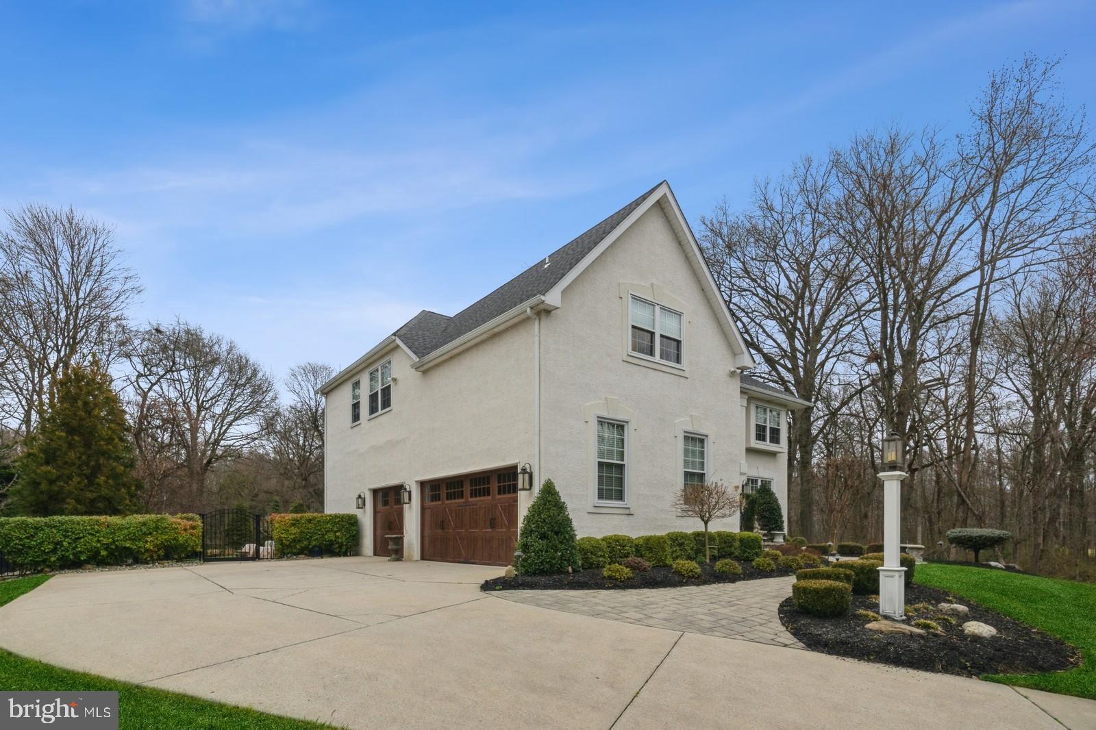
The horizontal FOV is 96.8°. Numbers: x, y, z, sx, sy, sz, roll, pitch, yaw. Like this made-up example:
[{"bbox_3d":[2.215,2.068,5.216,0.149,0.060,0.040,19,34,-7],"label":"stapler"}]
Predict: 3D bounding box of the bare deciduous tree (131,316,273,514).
[{"bbox_3d":[-23.414,4.582,33.000,8.800,14.000,8.400,10,-17,-35],"label":"bare deciduous tree"}]

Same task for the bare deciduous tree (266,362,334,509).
[{"bbox_3d":[-20.222,7.170,40.000,6.500,15.000,6.500,7,-15,-27],"label":"bare deciduous tree"}]

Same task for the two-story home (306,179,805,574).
[{"bbox_3d":[1.000,1.750,17.300,13.200,8.900,11.600,11,-17,-39],"label":"two-story home"}]

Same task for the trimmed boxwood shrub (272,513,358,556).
[{"bbox_3d":[-7.848,5.666,16.200,2.600,1.420,1.100,11,-17,-39],"label":"trimmed boxwood shrub"}]

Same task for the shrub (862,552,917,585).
[{"bbox_3d":[6.096,3.639,8.700,0.920,0.580,0.850,-10,-16,35],"label":"shrub"}]

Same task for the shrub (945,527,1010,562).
[{"bbox_3d":[10.791,4.503,12.200,1.500,0.850,1.450,-12,-18,41],"label":"shrub"}]

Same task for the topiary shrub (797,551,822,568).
[{"bbox_3d":[5.461,4.087,10.200,0.560,0.360,0.500,-7,-15,28],"label":"topiary shrub"}]

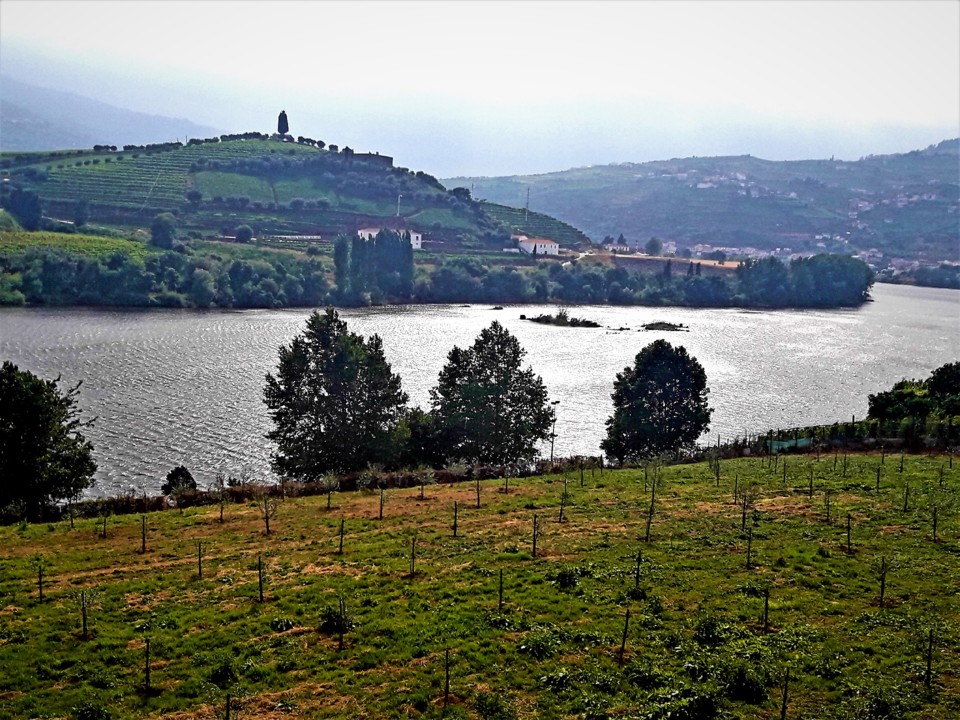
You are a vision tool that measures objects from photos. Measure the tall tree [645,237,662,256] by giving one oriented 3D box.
[{"bbox_3d":[116.188,-75.996,520.000,12.060,13.260,12.060,2,8,0],"label":"tall tree"}]

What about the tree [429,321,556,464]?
[{"bbox_3d":[0.998,2.957,62.000,9.910,12.260,9.910,2,8,0],"label":"tree"}]

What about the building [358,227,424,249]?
[{"bbox_3d":[-40.138,-53.990,345.000,26.770,8.430,12.000,0,8,-12],"label":"building"}]

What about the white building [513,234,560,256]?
[{"bbox_3d":[30.779,-62.489,425.000,23.180,10.240,13.000,0,8,-12],"label":"white building"}]

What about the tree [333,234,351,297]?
[{"bbox_3d":[-54.401,-37.042,305.000,7.070,25.750,7.070,2,8,0],"label":"tree"}]

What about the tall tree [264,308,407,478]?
[{"bbox_3d":[-10.793,2.832,58.000,10.610,13.370,10.610,2,8,0],"label":"tall tree"}]

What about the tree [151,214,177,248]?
[{"bbox_3d":[-132.469,-54.178,325.000,10.890,14.870,10.890,2,8,0],"label":"tree"}]

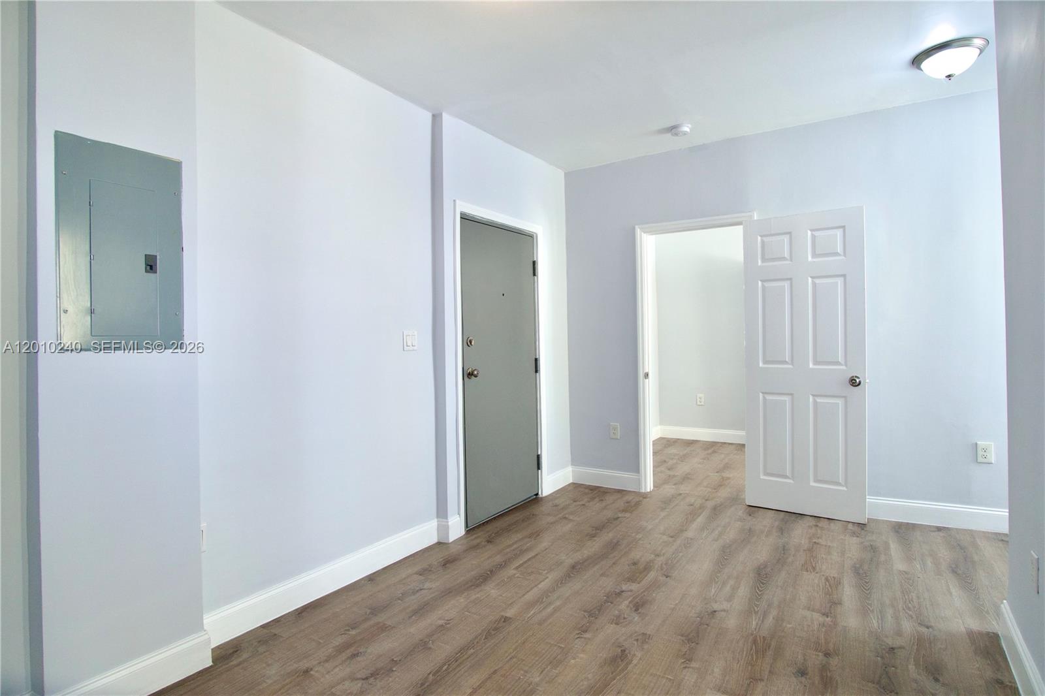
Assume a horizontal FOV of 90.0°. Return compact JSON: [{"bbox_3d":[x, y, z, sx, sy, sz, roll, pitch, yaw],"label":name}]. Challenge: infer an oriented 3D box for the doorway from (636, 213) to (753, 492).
[{"bbox_3d":[1.337,0.080,4.013,0.890,2.120,0.130,-1,0,29],"label":"doorway"}]

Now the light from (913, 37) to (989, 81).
[{"bbox_3d":[2.196,-1.447,2.684,0.308,0.142,0.308,-1,0,29],"label":"light"}]

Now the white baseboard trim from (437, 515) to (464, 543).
[{"bbox_3d":[-0.426,1.105,3.228,0.070,0.134,0.160,-1,0,34],"label":"white baseboard trim"}]

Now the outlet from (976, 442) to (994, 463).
[{"bbox_3d":[2.822,0.634,3.169,0.076,0.122,0.010,-1,0,29],"label":"outlet"}]

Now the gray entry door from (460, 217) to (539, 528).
[{"bbox_3d":[-0.159,0.150,3.721,0.045,2.010,0.900,-1,0,34],"label":"gray entry door"}]

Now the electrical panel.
[{"bbox_3d":[-1.338,-0.333,1.761,0.030,0.688,0.357,-1,0,34],"label":"electrical panel"}]

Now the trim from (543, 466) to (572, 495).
[{"bbox_3d":[0.304,1.088,4.298,0.016,0.135,0.420,-1,0,34],"label":"trim"}]

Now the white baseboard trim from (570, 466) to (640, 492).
[{"bbox_3d":[0.684,1.082,4.326,0.600,0.134,0.016,-1,0,29],"label":"white baseboard trim"}]

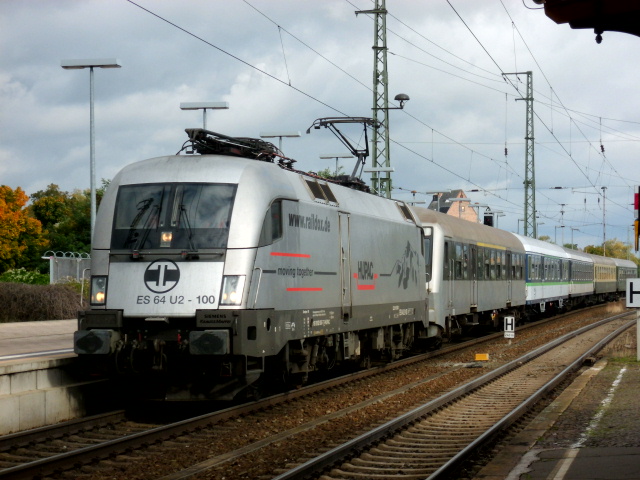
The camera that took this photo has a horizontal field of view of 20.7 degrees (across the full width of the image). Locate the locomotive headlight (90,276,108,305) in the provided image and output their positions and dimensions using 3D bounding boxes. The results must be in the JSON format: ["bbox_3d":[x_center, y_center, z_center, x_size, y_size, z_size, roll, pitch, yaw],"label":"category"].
[{"bbox_3d":[-3.316,0.765,26.405,0.265,0.450,0.160,-1,-2,20],"label":"locomotive headlight"}]

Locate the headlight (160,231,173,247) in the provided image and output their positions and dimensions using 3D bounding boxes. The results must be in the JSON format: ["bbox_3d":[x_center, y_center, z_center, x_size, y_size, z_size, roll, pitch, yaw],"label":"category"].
[{"bbox_3d":[-2.300,-0.025,26.251,0.170,0.240,0.130,-1,-1,12],"label":"headlight"}]

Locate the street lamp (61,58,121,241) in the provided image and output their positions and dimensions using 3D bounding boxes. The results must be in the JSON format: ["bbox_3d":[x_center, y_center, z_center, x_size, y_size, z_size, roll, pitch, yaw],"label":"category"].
[{"bbox_3d":[-5.173,-0.974,39.745,1.340,6.230,0.300,-1,-1,12],"label":"street lamp"}]

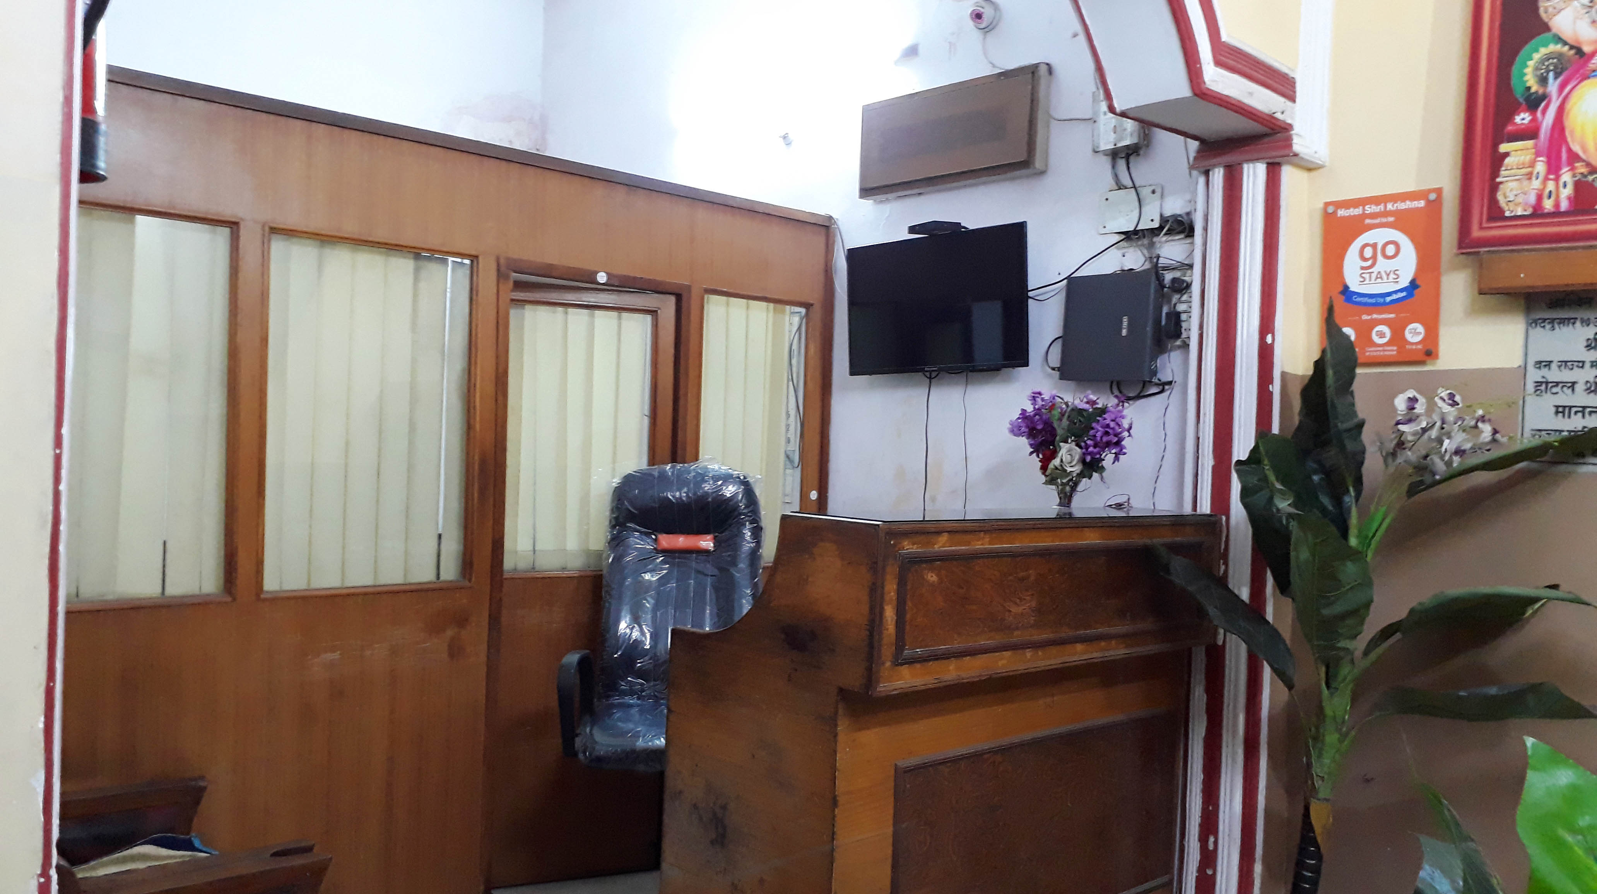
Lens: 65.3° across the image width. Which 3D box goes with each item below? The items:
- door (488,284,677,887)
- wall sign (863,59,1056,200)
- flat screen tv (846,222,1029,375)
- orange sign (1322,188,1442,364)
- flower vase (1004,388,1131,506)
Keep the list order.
[{"bbox_3d":[-0.699,0.413,3.745,0.623,1.781,0.040,2,1,-25],"label":"door"},{"bbox_3d":[0.478,-0.981,3.944,0.060,0.311,0.699,1,1,-45],"label":"wall sign"},{"bbox_3d":[0.447,-0.454,3.973,0.070,0.428,0.725,-2,1,-45],"label":"flat screen tv"},{"bbox_3d":[1.452,-0.418,3.109,0.012,0.414,0.285,1,1,-45],"label":"orange sign"},{"bbox_3d":[0.646,0.004,2.964,0.285,0.275,0.250,2,1,11],"label":"flower vase"}]

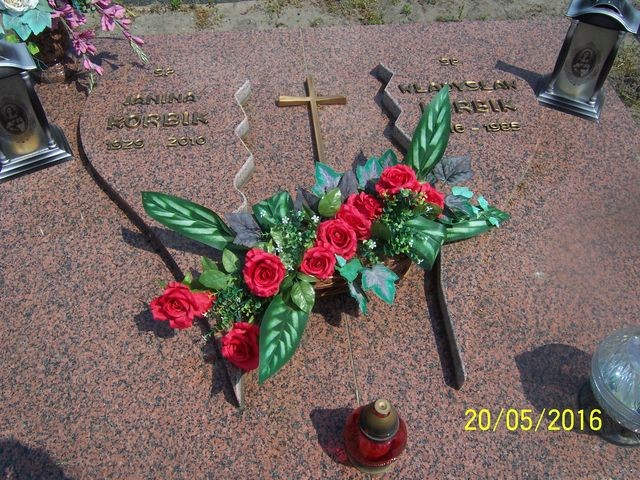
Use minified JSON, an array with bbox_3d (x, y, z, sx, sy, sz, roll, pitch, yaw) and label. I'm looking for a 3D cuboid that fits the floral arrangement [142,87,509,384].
[{"bbox_3d":[0.035,-0.033,1.214,0.760,0.240,0.470,-19,49,-17],"label":"floral arrangement"}]

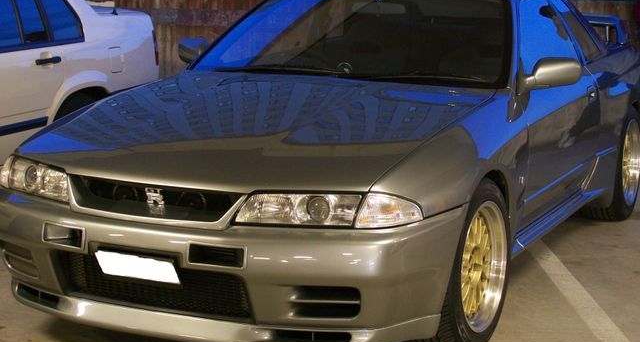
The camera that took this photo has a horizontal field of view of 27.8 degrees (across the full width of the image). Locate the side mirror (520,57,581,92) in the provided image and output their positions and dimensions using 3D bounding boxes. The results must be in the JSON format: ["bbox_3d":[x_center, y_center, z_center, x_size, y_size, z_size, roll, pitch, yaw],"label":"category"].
[{"bbox_3d":[0.937,-0.389,5.214,0.225,0.130,0.120,5,10,24],"label":"side mirror"}]

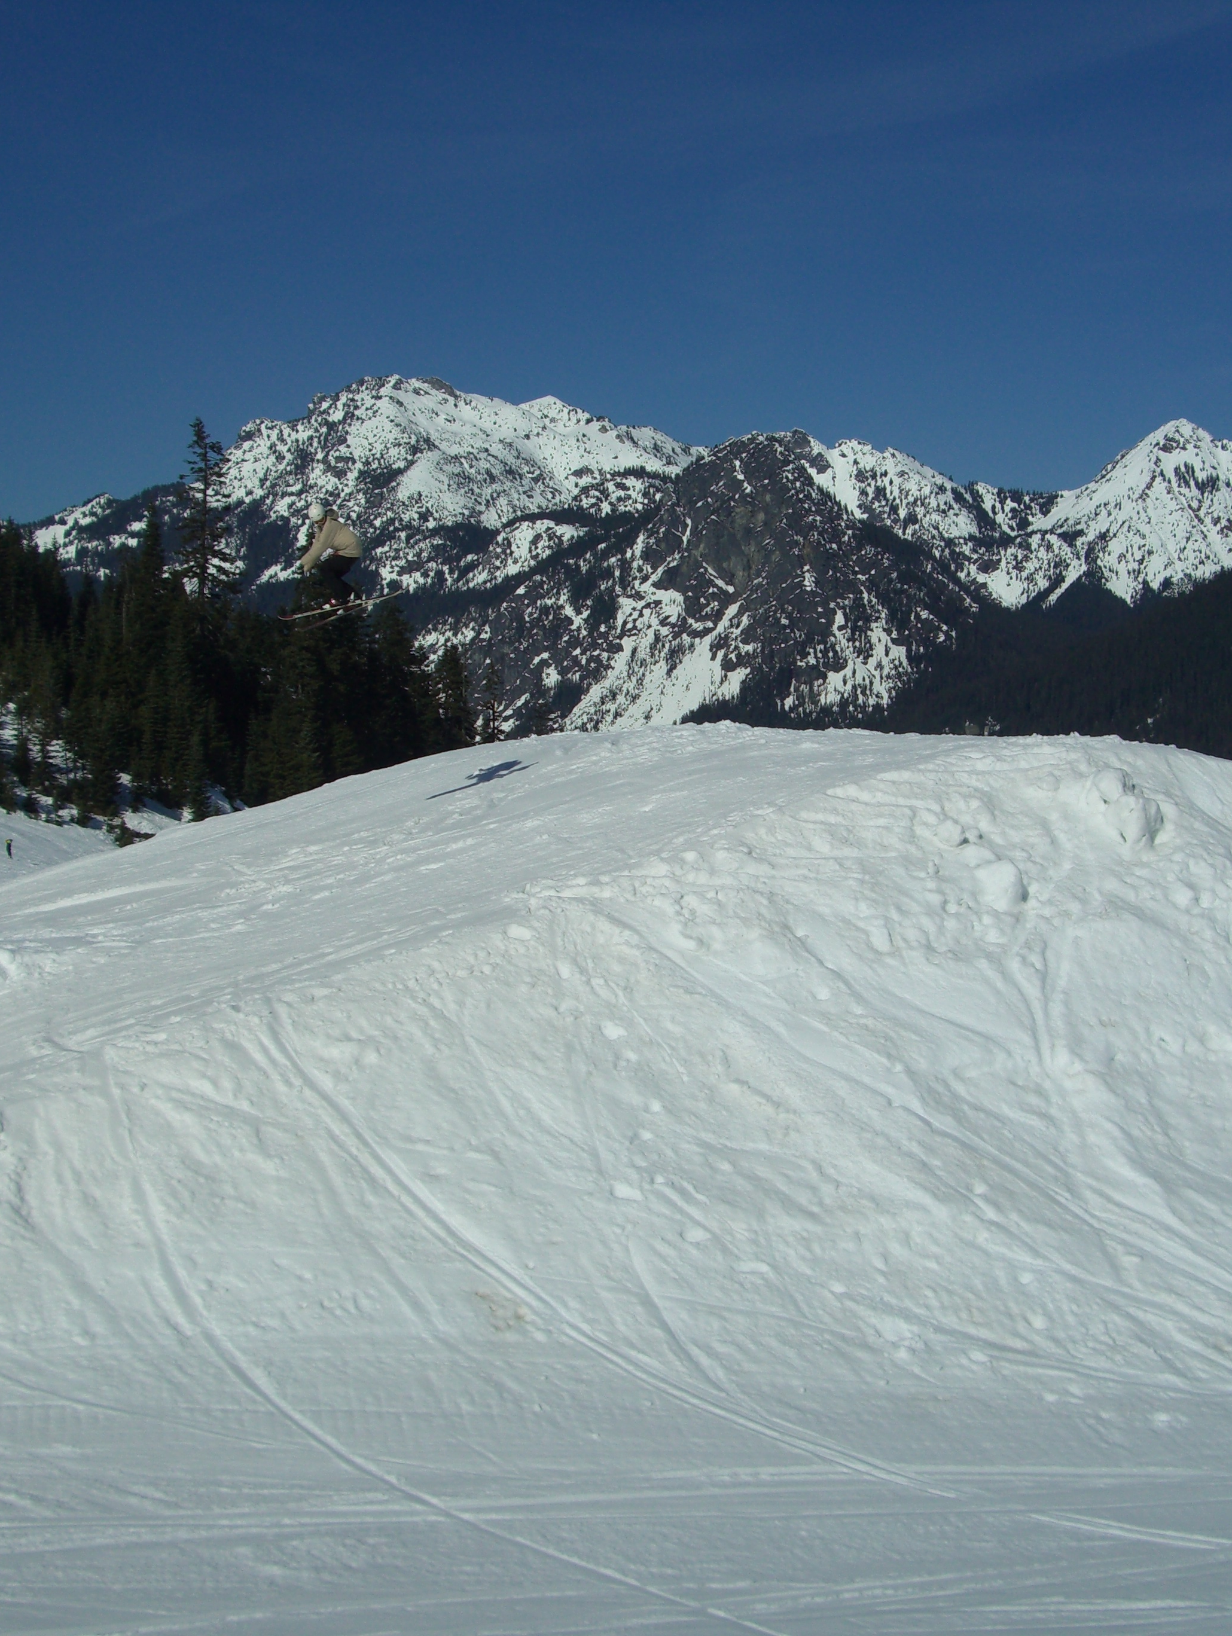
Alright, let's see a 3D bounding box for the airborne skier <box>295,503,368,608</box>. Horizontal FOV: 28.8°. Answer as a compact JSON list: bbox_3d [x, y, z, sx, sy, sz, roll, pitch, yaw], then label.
[{"bbox_3d":[-3.506,-3.244,29.500,0.880,1.320,0.620,0,1,9],"label":"airborne skier"}]

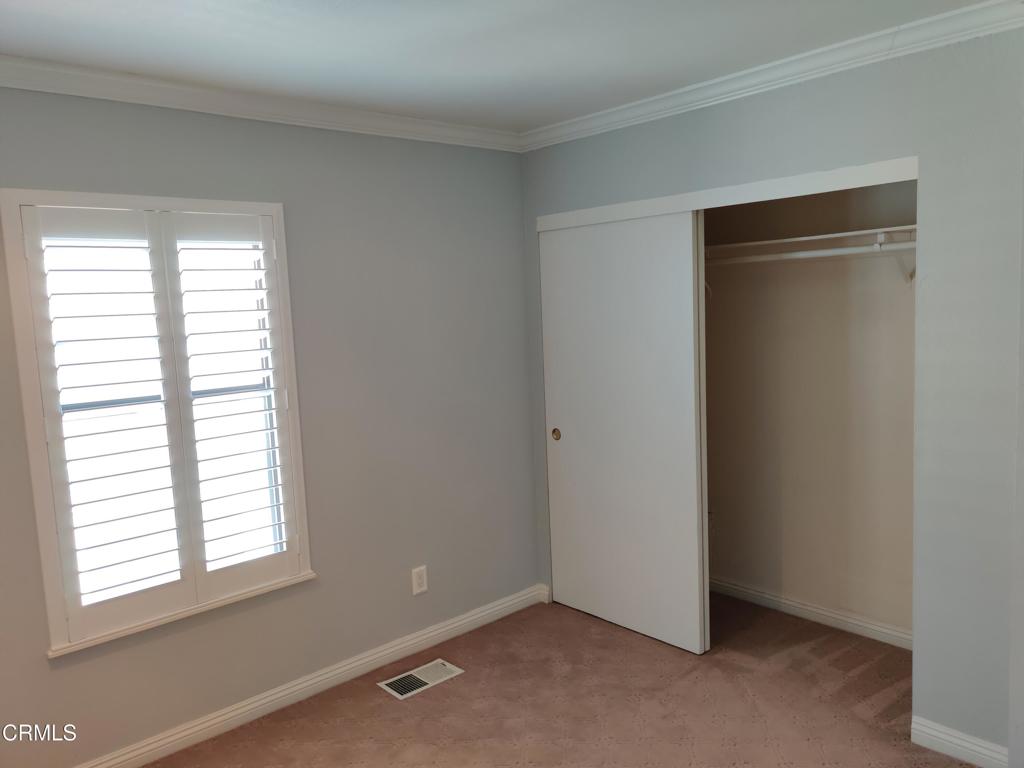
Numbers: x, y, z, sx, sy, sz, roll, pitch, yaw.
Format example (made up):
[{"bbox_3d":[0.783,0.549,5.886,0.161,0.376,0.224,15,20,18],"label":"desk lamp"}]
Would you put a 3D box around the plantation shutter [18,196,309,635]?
[{"bbox_3d":[-1.241,0.112,2.974,0.895,1.490,0.075,-8,8,-42],"label":"plantation shutter"}]

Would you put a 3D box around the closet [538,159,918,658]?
[{"bbox_3d":[1.059,0.184,3.674,0.760,2.050,1.810,-8,8,-42],"label":"closet"}]

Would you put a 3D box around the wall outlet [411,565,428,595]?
[{"bbox_3d":[-0.438,0.925,3.774,0.077,0.121,0.012,-8,8,-42],"label":"wall outlet"}]

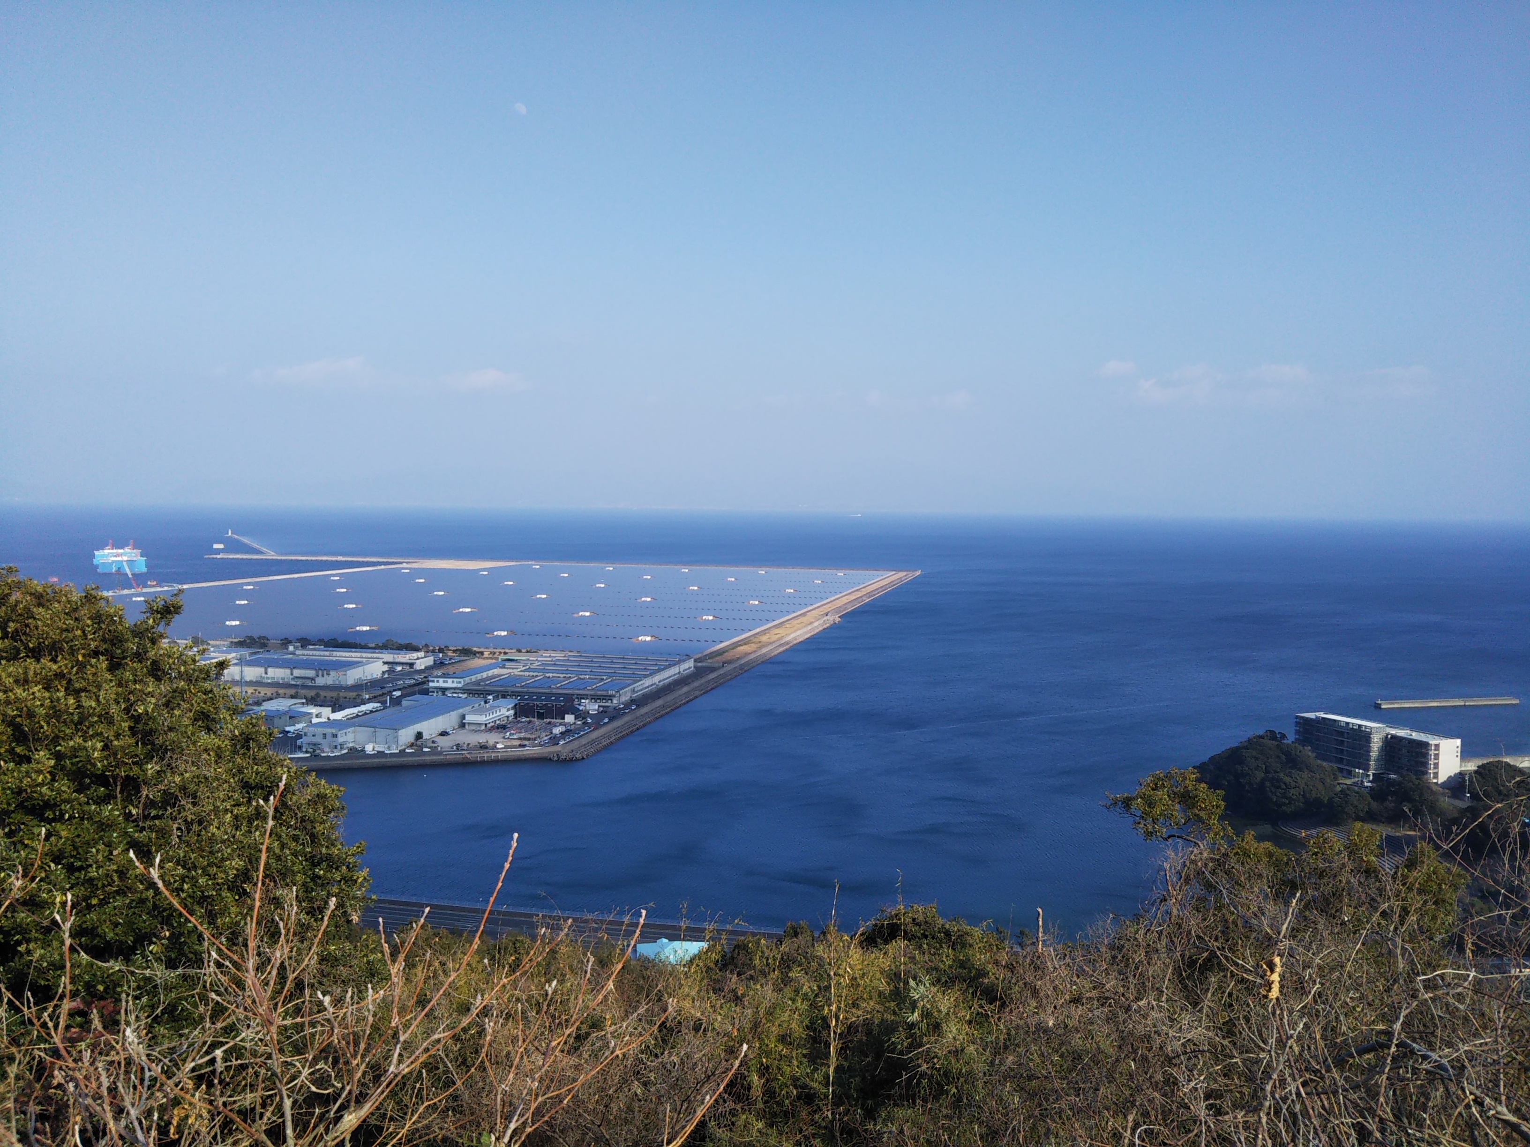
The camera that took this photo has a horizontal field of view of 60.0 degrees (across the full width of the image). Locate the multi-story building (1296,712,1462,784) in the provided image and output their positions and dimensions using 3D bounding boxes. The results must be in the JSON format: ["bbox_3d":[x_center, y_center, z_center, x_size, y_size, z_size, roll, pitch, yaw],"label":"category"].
[{"bbox_3d":[242.821,69.437,527.049,25.480,20.350,54.128,-1,4,-33],"label":"multi-story building"}]

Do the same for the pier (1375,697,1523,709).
[{"bbox_3d":[440.988,83.782,855.262,104.424,3.363,6.304,0,3,-14],"label":"pier"}]

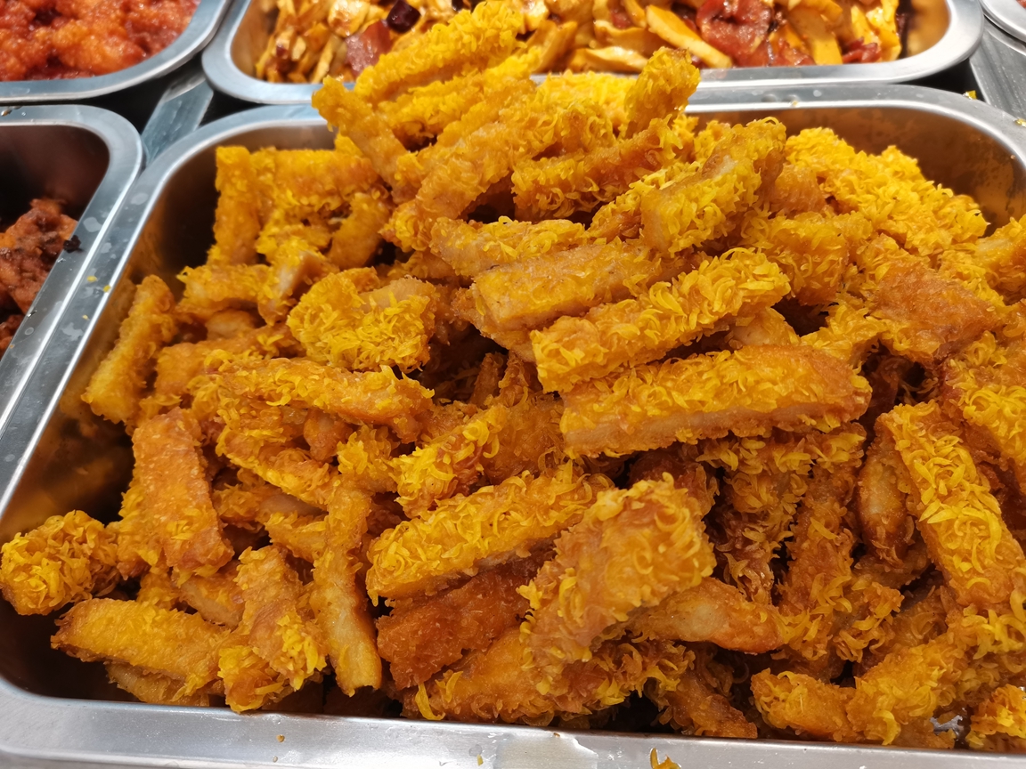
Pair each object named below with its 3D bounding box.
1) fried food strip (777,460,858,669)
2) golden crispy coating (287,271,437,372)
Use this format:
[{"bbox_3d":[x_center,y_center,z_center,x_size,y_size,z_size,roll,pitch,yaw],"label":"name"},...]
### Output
[{"bbox_3d":[0.094,0.051,0.234,0.019,0.017,0.062,11,67,14],"label":"fried food strip"},{"bbox_3d":[-0.055,-0.023,0.281,0.047,0.022,0.026,5,75,10],"label":"golden crispy coating"}]

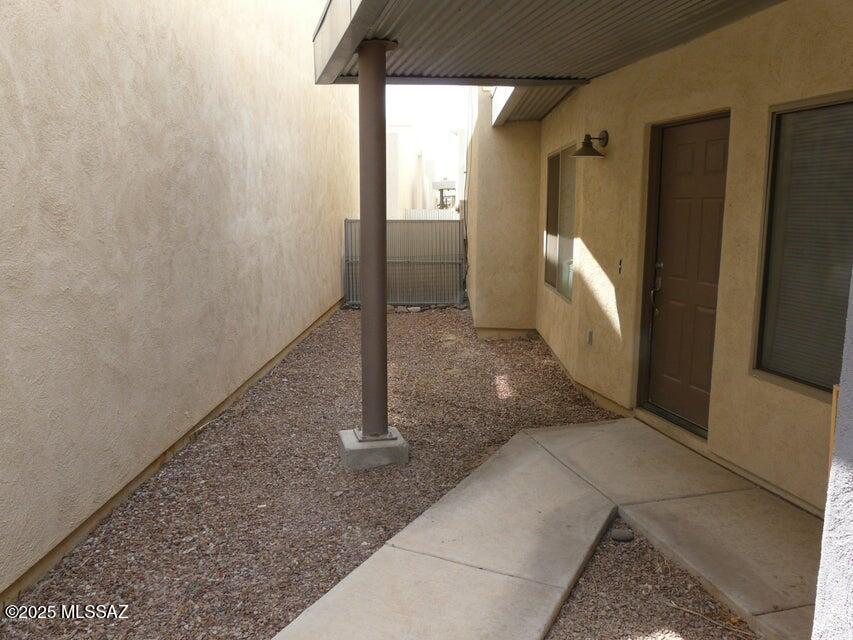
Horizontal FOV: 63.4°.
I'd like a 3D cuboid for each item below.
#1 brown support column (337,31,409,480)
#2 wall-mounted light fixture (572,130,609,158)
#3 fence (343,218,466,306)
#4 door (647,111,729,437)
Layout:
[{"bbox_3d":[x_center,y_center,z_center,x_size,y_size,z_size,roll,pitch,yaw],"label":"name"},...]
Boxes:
[{"bbox_3d":[-0.355,-0.402,4.450,0.390,2.665,0.385,-2,9,-14],"label":"brown support column"},{"bbox_3d":[1.306,-1.412,5.558,0.285,0.220,0.265,-2,9,-14],"label":"wall-mounted light fixture"},{"bbox_3d":[-0.385,-1.006,12.102,2.150,1.500,0.070,0,9,1],"label":"fence"},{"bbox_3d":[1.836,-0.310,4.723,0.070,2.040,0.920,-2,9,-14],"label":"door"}]

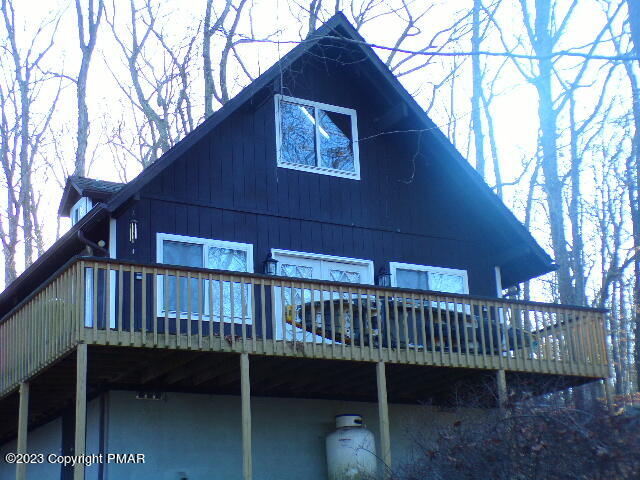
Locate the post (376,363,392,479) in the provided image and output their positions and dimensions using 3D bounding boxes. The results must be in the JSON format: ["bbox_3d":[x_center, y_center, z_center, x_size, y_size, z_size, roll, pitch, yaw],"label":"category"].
[{"bbox_3d":[0.892,2.535,14.325,0.090,1.680,0.090,7,-19,-27],"label":"post"}]

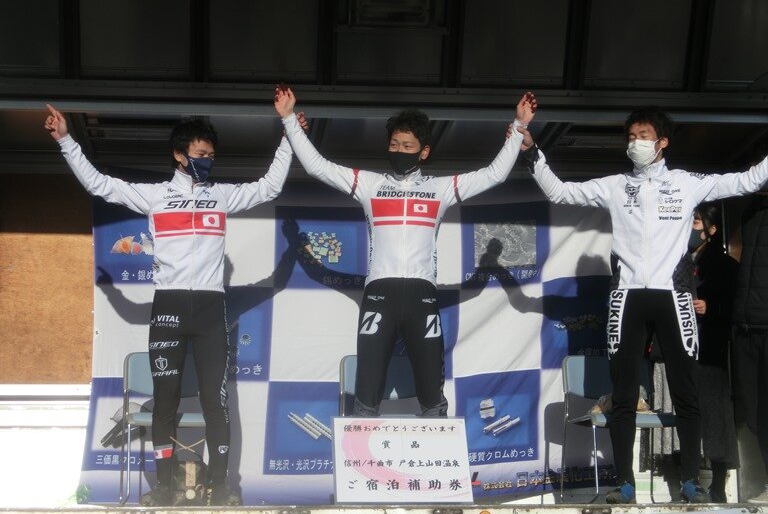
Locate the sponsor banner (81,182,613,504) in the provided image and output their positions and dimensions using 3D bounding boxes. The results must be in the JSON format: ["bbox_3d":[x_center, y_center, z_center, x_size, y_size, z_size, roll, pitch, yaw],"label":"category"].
[{"bbox_3d":[-0.172,0.461,8.228,2.930,1.760,0.180,1,-9,-5],"label":"sponsor banner"}]

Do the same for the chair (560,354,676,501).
[{"bbox_3d":[1.174,0.826,7.320,0.480,0.735,0.470,2,-9,-13],"label":"chair"}]

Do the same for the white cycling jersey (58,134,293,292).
[{"bbox_3d":[-0.935,-0.200,6.763,1.020,0.690,0.320,1,-9,-11],"label":"white cycling jersey"}]

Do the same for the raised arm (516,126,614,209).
[{"bbox_3d":[0.836,-0.412,6.947,0.430,0.360,0.200,1,-9,-6],"label":"raised arm"}]

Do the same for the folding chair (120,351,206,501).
[{"bbox_3d":[-1.008,0.820,7.221,0.480,0.735,0.470,1,-9,-11],"label":"folding chair"}]

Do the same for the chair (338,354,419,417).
[{"bbox_3d":[0.060,0.825,7.280,0.480,0.735,0.470,1,-9,-11],"label":"chair"}]

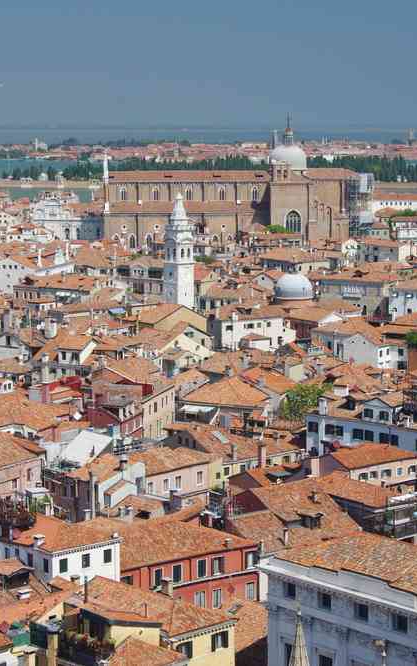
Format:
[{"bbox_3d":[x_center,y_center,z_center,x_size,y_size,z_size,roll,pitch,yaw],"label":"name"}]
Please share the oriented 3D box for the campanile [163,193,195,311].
[{"bbox_3d":[-6.700,-9.986,369.947,5.300,43.600,5.300,-6,10,-39],"label":"campanile"}]

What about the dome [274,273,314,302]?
[{"bbox_3d":[19.700,-10.815,373.872,8.800,6.300,8.800,0,8,0],"label":"dome"}]

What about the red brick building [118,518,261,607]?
[{"bbox_3d":[-4.913,29.395,167.768,17.400,19.200,11.500,-5,9,-35],"label":"red brick building"}]

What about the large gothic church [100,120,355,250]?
[{"bbox_3d":[9.000,-54.611,641.426,102.000,60.000,46.000,0,8,0],"label":"large gothic church"}]

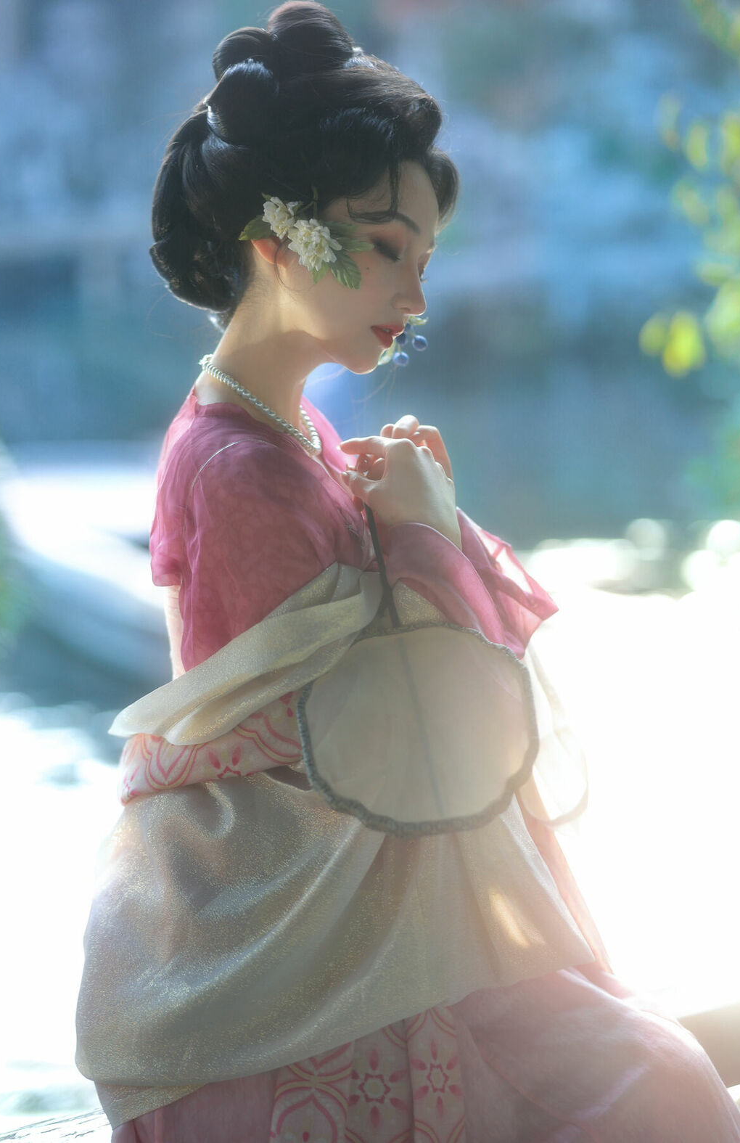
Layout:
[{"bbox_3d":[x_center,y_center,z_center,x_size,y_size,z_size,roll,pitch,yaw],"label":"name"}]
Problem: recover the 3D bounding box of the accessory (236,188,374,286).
[{"bbox_3d":[-0.054,-0.278,2.260,0.112,0.072,0.042,21,0,19],"label":"accessory"}]

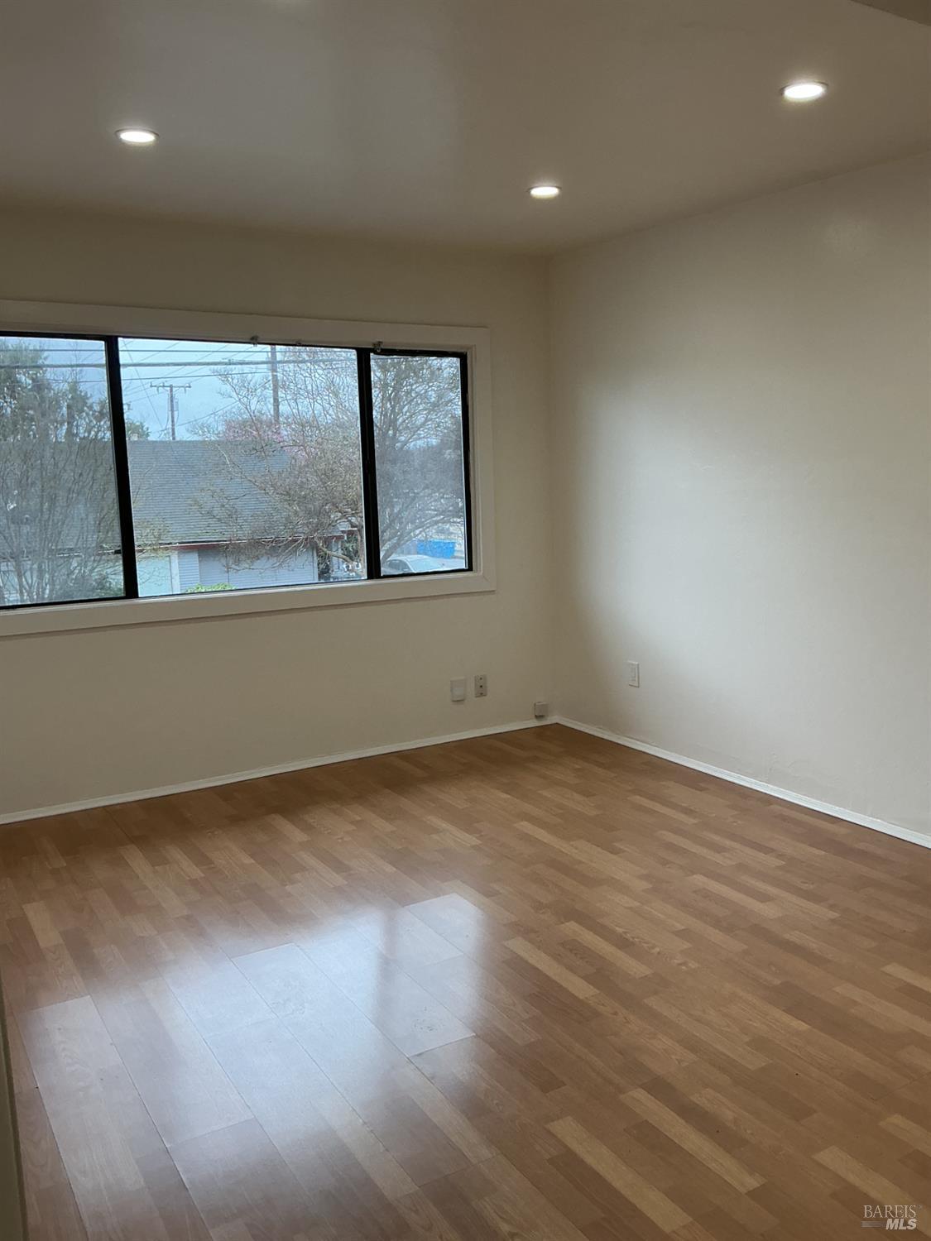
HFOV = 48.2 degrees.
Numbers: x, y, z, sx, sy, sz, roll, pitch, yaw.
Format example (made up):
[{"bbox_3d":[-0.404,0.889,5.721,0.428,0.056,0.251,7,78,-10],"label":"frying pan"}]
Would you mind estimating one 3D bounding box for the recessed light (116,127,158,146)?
[{"bbox_3d":[-1.005,-1.480,3.182,0.125,0.021,0.125,-7,10,-31],"label":"recessed light"}]

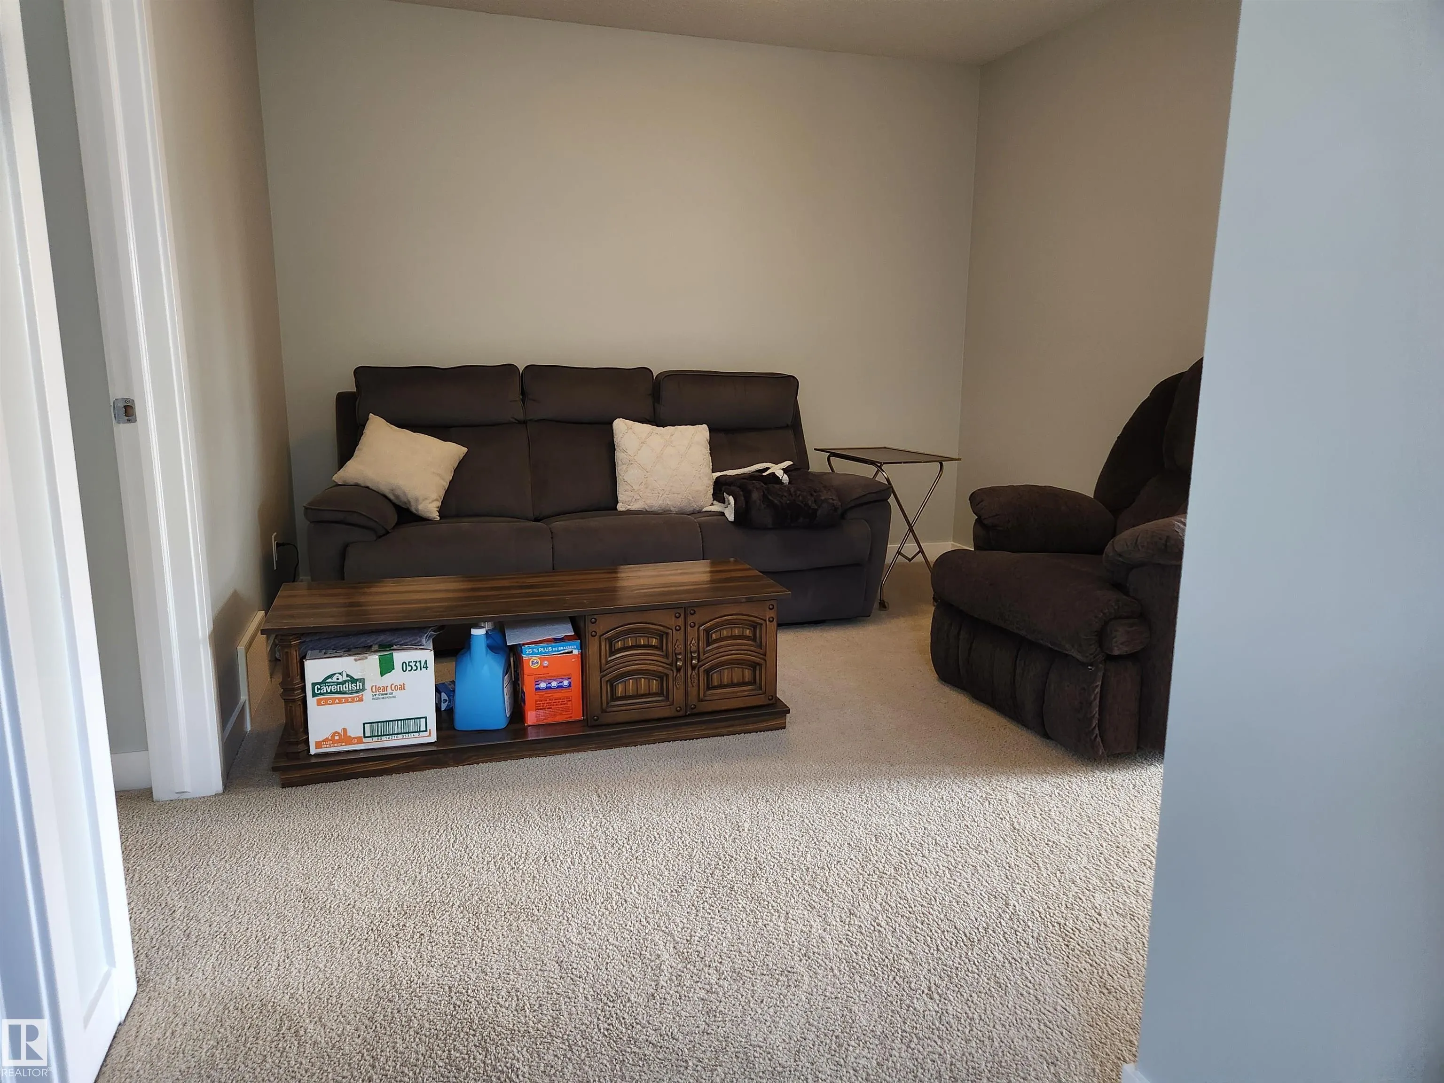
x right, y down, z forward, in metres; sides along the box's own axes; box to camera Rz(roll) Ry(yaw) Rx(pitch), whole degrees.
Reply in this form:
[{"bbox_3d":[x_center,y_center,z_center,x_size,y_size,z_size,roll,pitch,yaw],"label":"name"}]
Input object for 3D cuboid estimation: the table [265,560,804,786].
[{"bbox_3d":[-0.526,0.331,2.755,1.355,0.405,0.500,-3,11,-17],"label":"table"}]

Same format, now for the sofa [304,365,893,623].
[{"bbox_3d":[-0.471,-0.195,3.908,2.190,1.010,0.940,-3,11,-17],"label":"sofa"}]

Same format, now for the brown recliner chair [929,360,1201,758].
[{"bbox_3d":[1.217,-0.025,2.868,0.965,1.055,0.900,-4,11,-21],"label":"brown recliner chair"}]

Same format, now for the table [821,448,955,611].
[{"bbox_3d":[0.724,-0.074,4.315,0.400,0.638,0.610,-3,11,-17],"label":"table"}]

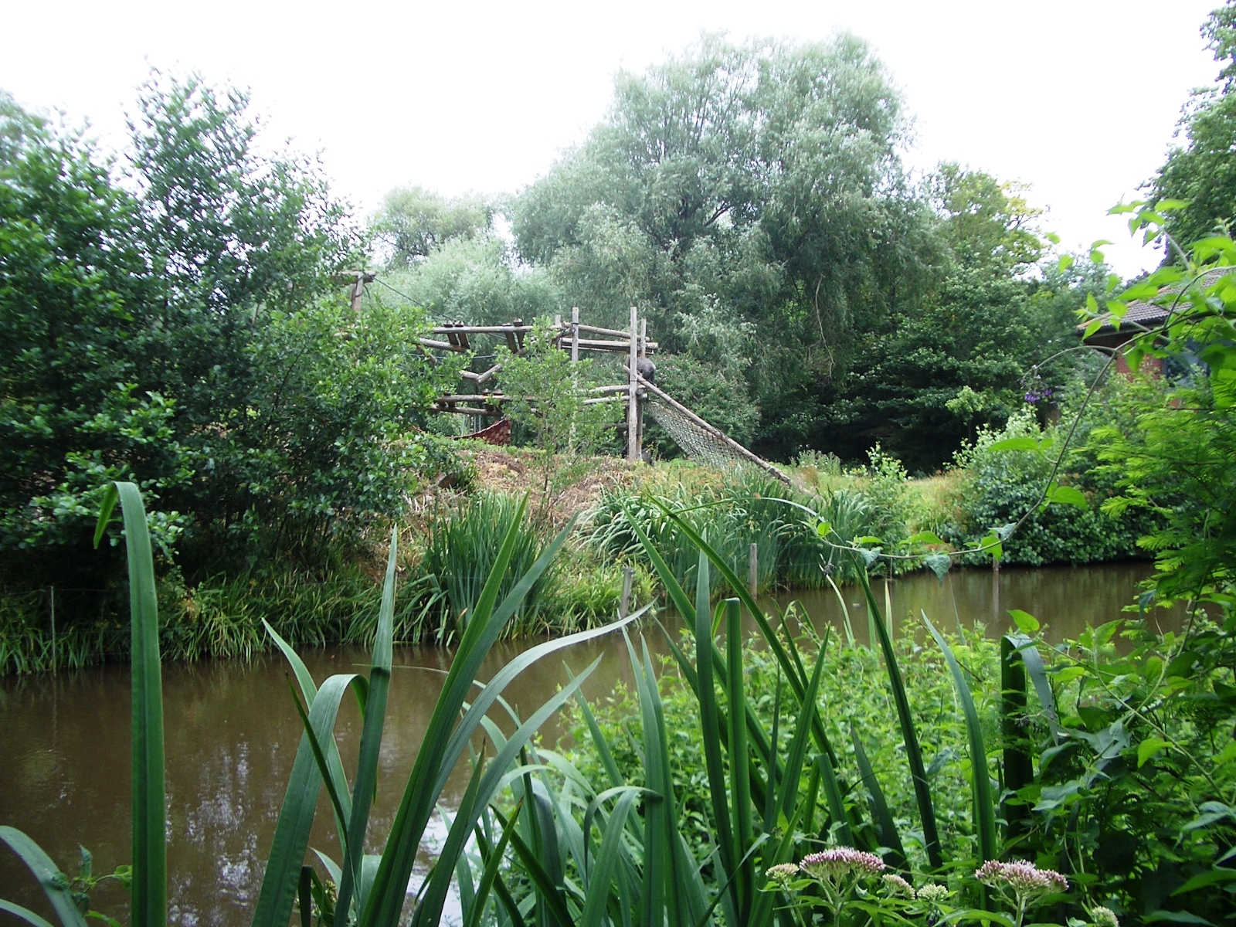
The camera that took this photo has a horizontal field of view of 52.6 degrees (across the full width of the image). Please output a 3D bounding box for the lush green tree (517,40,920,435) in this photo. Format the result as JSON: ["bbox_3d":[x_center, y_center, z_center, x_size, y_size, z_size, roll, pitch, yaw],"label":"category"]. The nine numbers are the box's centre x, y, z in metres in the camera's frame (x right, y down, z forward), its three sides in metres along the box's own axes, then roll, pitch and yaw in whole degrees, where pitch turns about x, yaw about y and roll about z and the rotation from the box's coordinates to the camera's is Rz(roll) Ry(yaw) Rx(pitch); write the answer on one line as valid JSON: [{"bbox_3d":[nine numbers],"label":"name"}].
[{"bbox_3d":[3.073,-6.561,37.000,12.300,12.400,11.000,0,1,0],"label":"lush green tree"}]

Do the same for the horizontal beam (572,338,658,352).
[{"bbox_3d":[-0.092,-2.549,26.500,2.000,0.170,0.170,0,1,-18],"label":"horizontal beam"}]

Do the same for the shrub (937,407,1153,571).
[{"bbox_3d":[6.797,0.342,19.700,3.350,2.500,2.700,0,1,0],"label":"shrub"}]

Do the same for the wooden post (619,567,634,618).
[{"bbox_3d":[0.085,1.277,12.200,0.080,0.560,0.080,6,1,0],"label":"wooden post"}]

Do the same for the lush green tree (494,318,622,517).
[{"bbox_3d":[-0.776,-0.595,16.200,1.650,2.600,1.500,0,1,0],"label":"lush green tree"}]

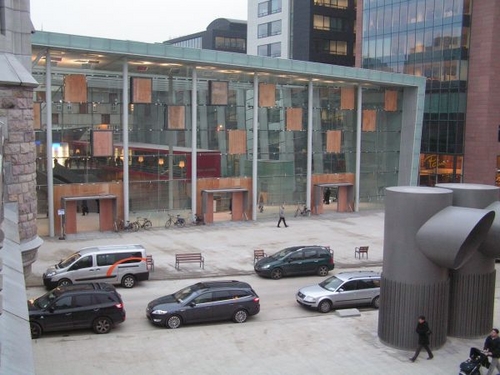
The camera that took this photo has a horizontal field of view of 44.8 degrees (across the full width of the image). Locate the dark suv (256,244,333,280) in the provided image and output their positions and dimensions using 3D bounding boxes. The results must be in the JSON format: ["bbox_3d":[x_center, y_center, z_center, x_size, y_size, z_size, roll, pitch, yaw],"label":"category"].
[{"bbox_3d":[2.531,4.134,34.311,4.420,1.560,1.757,-1,6,-16],"label":"dark suv"}]

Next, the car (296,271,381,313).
[{"bbox_3d":[4.494,4.798,28.542,4.680,1.500,1.746,-1,6,-16],"label":"car"}]

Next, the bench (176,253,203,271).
[{"bbox_3d":[-3.441,4.269,34.698,1.520,0.830,0.600,-1,6,-17],"label":"bench"}]

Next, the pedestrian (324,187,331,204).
[{"bbox_3d":[8.094,0.897,63.223,0.520,1.740,0.450,3,7,24],"label":"pedestrian"}]

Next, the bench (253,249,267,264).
[{"bbox_3d":[0.672,4.200,35.765,0.620,0.840,0.600,-1,6,-17],"label":"bench"}]

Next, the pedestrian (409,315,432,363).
[{"bbox_3d":[6.124,5.401,21.745,0.760,1.670,0.500,-1,6,-16],"label":"pedestrian"}]

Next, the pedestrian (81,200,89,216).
[{"bbox_3d":[-14.654,1.639,53.648,0.600,1.740,0.500,-2,7,-24],"label":"pedestrian"}]

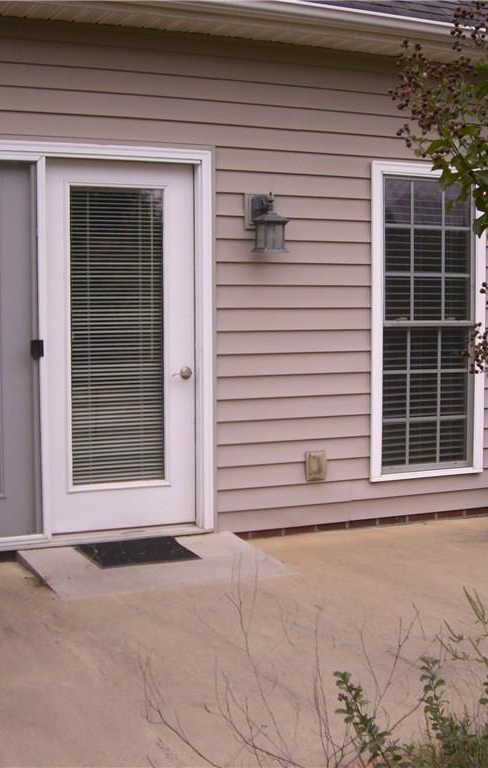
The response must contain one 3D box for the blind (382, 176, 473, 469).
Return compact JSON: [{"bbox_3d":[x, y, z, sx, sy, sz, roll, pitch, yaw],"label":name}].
[{"bbox_3d":[1.136,-0.365,6.929,0.667,1.792,0.055,-2,5,-25],"label":"blind"}]

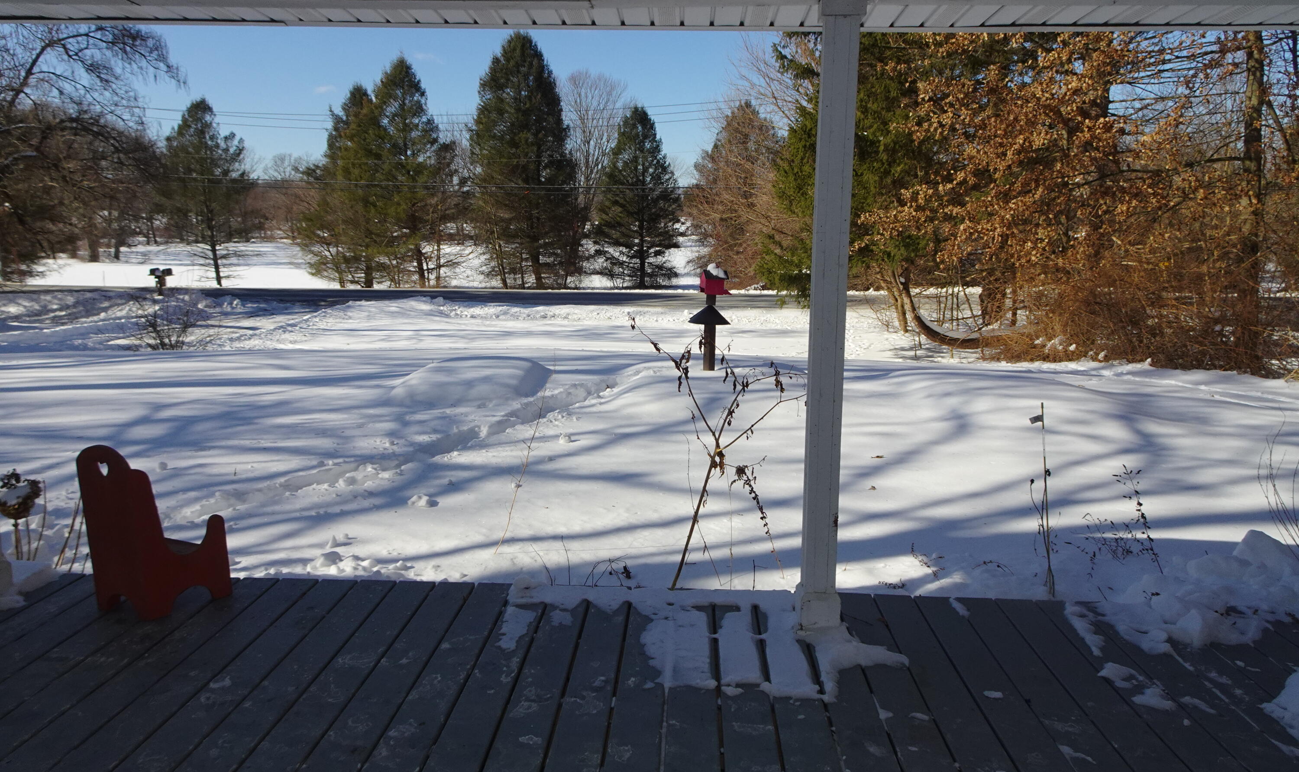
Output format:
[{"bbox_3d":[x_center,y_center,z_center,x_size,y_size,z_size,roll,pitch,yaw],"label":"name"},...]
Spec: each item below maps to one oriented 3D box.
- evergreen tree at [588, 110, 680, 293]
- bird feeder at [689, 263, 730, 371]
[{"bbox_3d":[-0.570,-8.721,41.788,4.144,8.276,4.144,0,10,-1],"label":"evergreen tree"},{"bbox_3d":[0.698,-0.782,10.294,0.475,1.232,0.475,-3,10,-17],"label":"bird feeder"}]

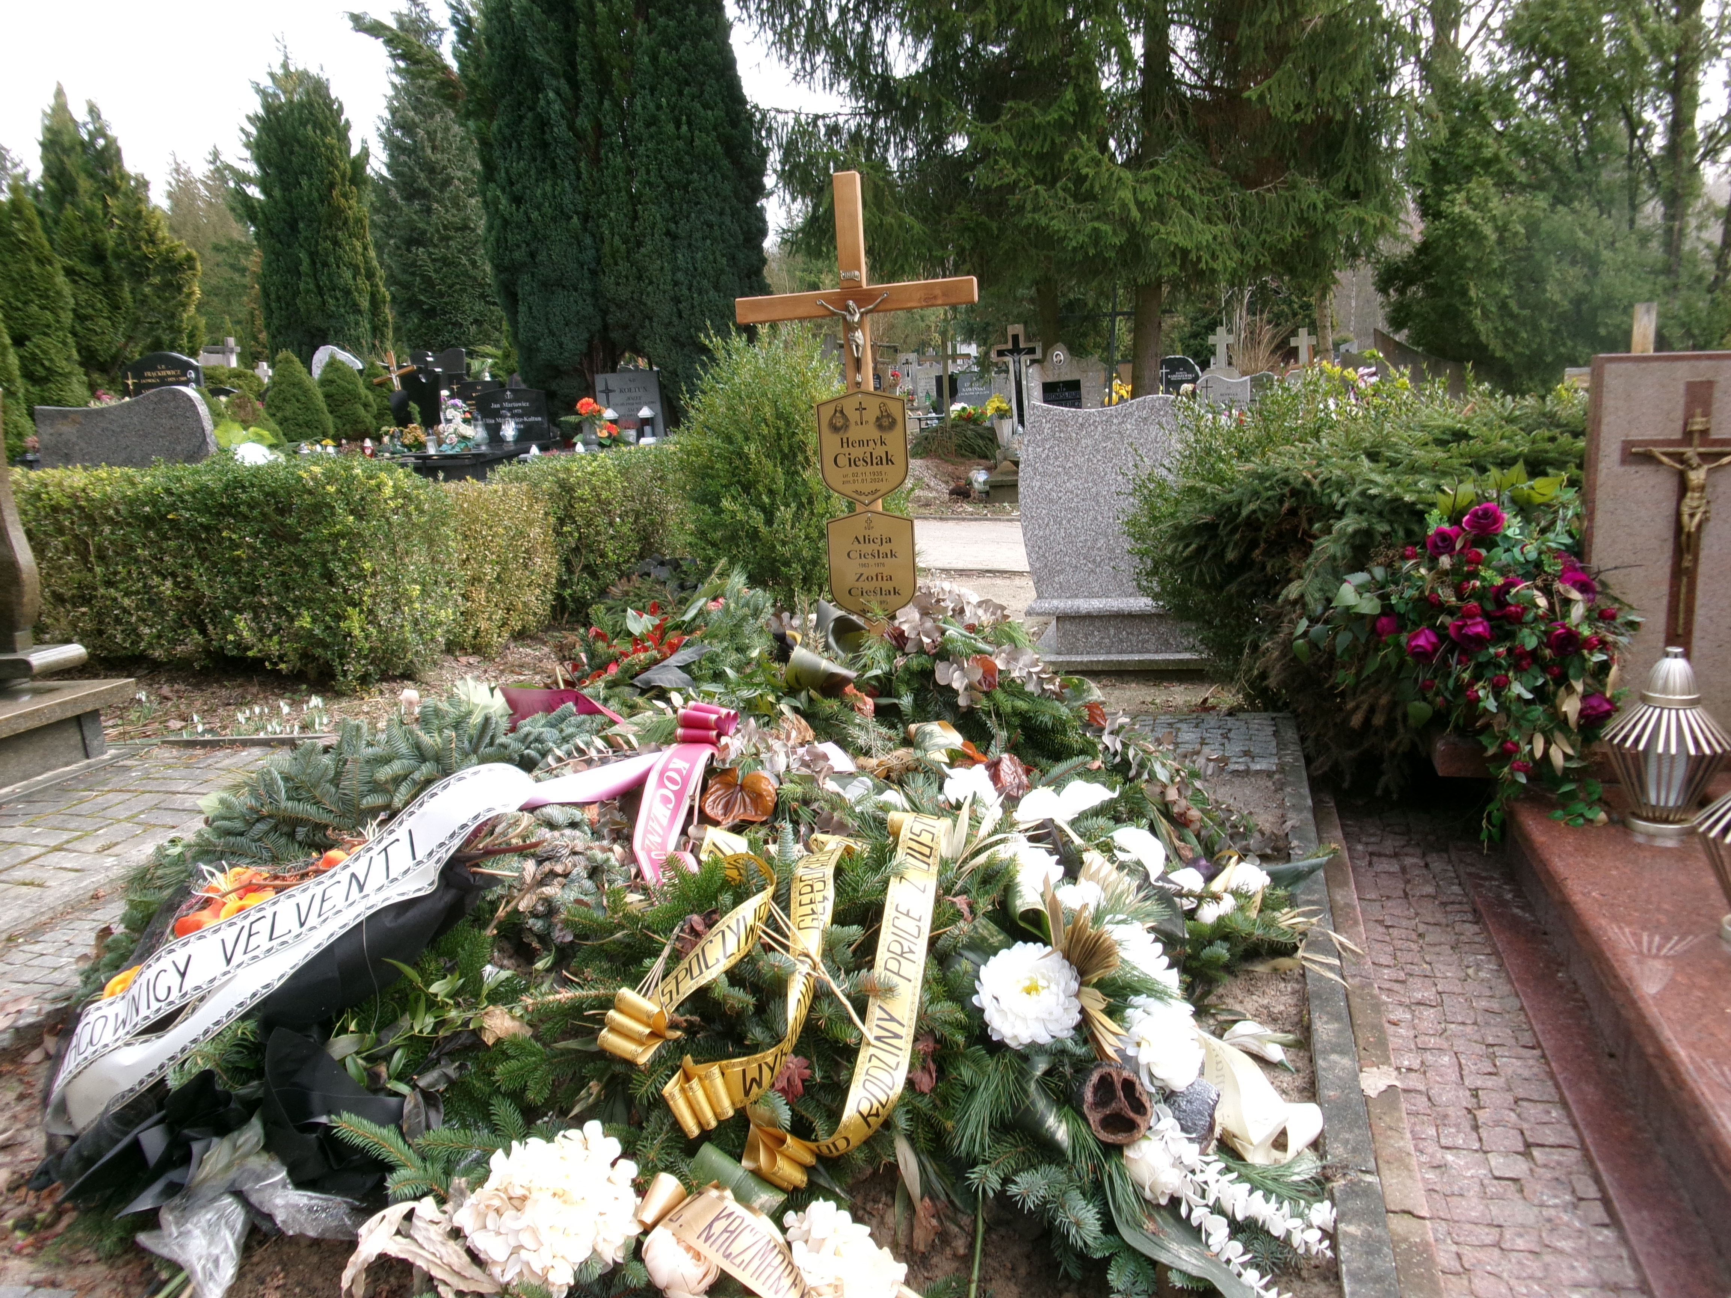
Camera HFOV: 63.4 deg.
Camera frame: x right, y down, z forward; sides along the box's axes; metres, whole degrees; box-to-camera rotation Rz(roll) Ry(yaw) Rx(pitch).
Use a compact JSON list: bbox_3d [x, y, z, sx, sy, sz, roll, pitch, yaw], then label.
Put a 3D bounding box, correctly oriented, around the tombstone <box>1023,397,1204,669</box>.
[{"bbox_3d":[1.190,-0.528,6.400,0.950,1.200,0.300,0,12,11],"label":"tombstone"}]

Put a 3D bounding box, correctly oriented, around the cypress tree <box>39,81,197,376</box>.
[{"bbox_3d":[-11.473,-6.095,21.500,2.200,4.900,2.200,-3,12,0],"label":"cypress tree"}]

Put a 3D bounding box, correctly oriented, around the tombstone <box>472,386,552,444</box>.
[{"bbox_3d":[-3.648,-2.409,14.500,0.760,0.580,0.120,-3,12,0],"label":"tombstone"}]

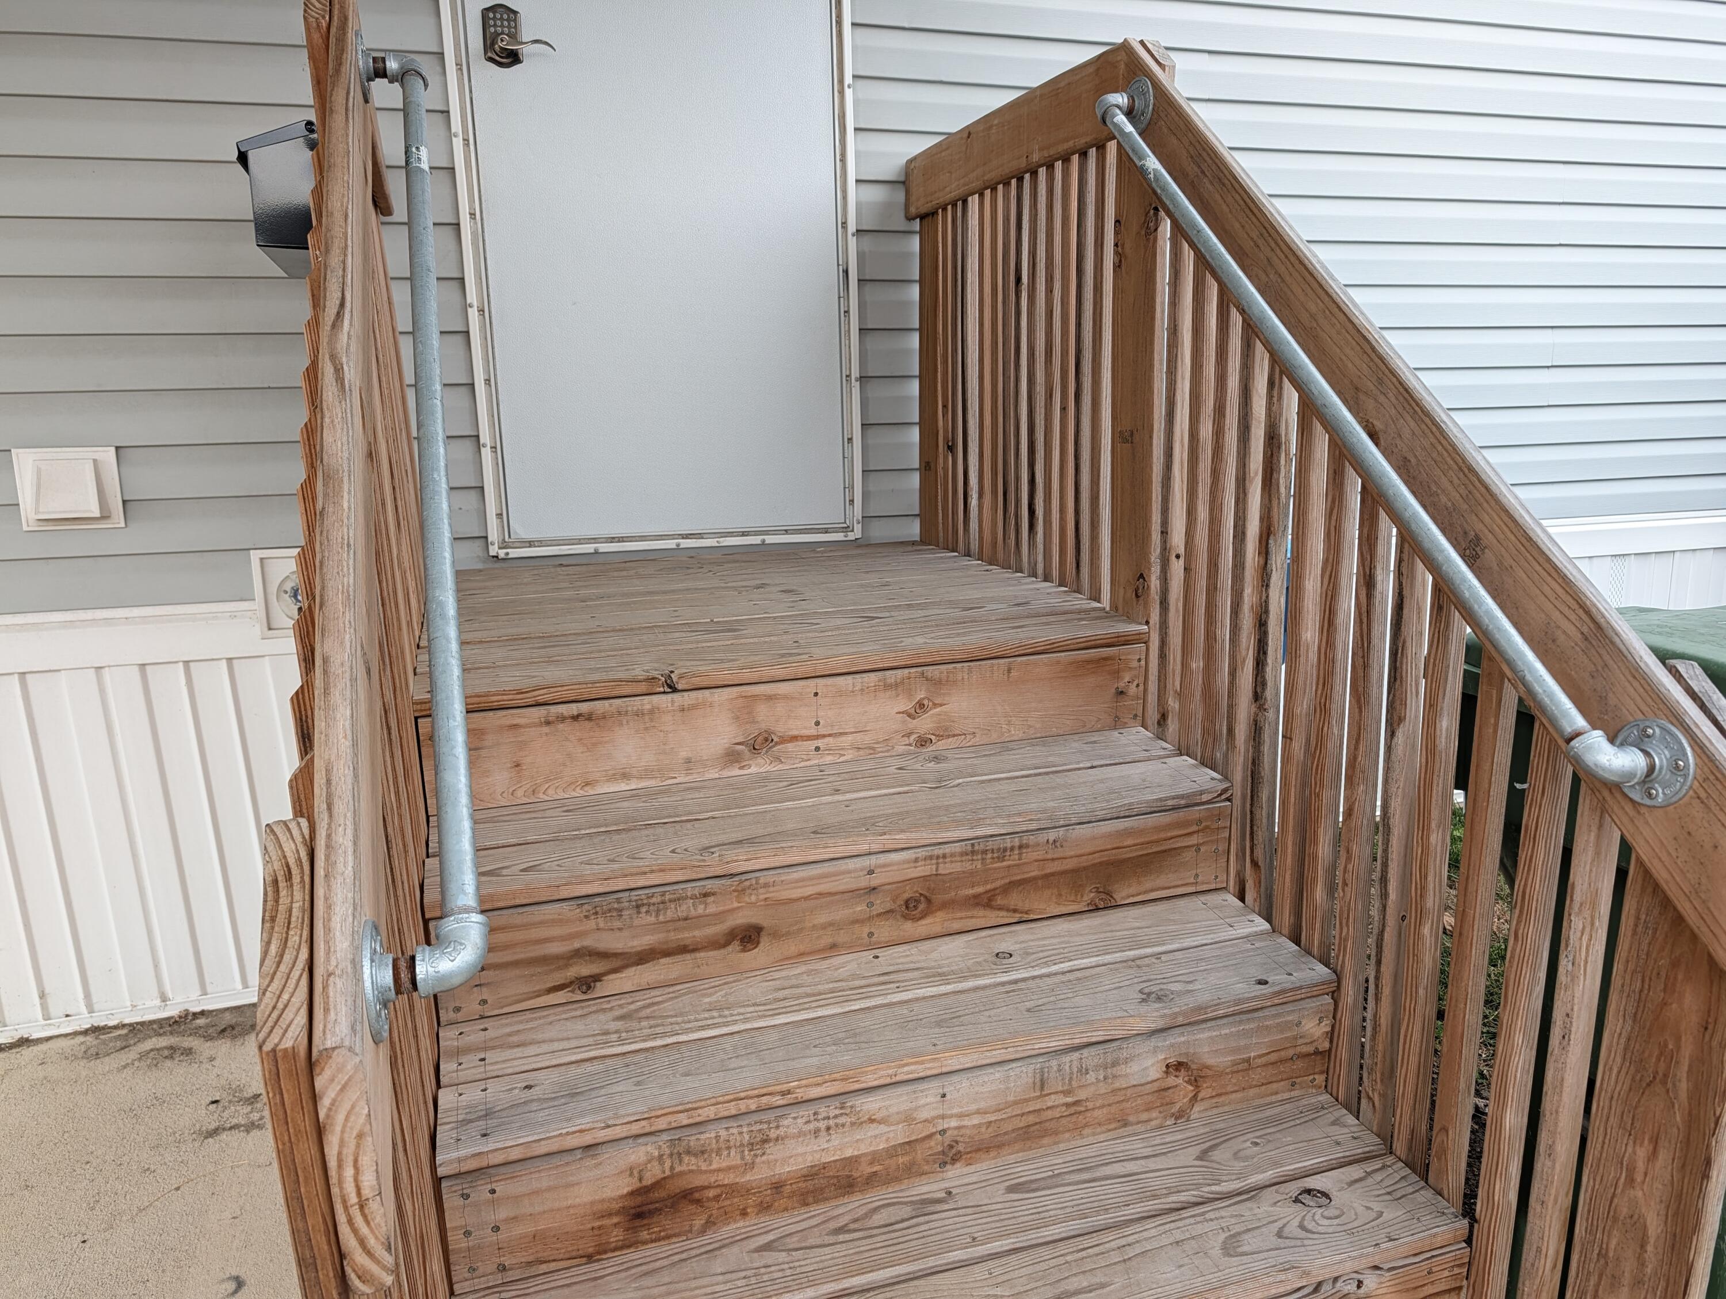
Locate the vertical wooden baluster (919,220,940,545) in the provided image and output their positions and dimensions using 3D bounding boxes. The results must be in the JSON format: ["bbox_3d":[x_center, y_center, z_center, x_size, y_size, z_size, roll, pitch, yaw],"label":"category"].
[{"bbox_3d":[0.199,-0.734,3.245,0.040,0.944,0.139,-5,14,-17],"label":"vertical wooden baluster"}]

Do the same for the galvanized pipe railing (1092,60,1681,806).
[{"bbox_3d":[0.598,-0.392,1.597,0.080,0.090,1.422,-6,52,-17],"label":"galvanized pipe railing"}]

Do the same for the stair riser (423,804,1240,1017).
[{"bbox_3d":[0.008,0.386,1.831,1.250,0.170,0.028,-6,14,-17],"label":"stair riser"}]

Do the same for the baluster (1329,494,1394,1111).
[{"bbox_3d":[0.740,0.229,1.771,0.036,1.025,0.036,-5,14,-17],"label":"baluster"}]

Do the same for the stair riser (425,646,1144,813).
[{"bbox_3d":[-0.089,0.130,2.131,1.304,0.172,0.034,-5,14,-17],"label":"stair riser"}]

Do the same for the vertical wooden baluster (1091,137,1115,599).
[{"bbox_3d":[0.470,-0.505,2.307,0.036,0.950,0.036,-6,14,-17],"label":"vertical wooden baluster"}]

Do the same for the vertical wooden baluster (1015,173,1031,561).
[{"bbox_3d":[0.360,-0.585,2.641,0.036,0.950,0.036,-6,14,-17],"label":"vertical wooden baluster"}]

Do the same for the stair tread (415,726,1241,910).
[{"bbox_3d":[-0.036,0.269,1.992,1.299,0.038,0.314,-5,14,-17],"label":"stair tread"}]

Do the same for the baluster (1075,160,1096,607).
[{"bbox_3d":[0.447,-0.522,2.376,0.036,0.950,0.036,-6,14,-17],"label":"baluster"}]

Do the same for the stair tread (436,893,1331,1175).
[{"bbox_3d":[0.054,0.506,1.688,1.236,0.026,0.282,-6,17,-17],"label":"stair tread"}]

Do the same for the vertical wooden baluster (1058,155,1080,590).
[{"bbox_3d":[0.427,-0.537,2.439,0.036,0.950,0.036,-6,14,-17],"label":"vertical wooden baluster"}]

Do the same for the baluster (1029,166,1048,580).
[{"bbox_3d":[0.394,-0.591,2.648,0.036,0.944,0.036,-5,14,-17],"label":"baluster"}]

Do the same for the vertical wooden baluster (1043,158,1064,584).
[{"bbox_3d":[0.406,-0.551,2.502,0.036,0.950,0.036,-6,14,-17],"label":"vertical wooden baluster"}]

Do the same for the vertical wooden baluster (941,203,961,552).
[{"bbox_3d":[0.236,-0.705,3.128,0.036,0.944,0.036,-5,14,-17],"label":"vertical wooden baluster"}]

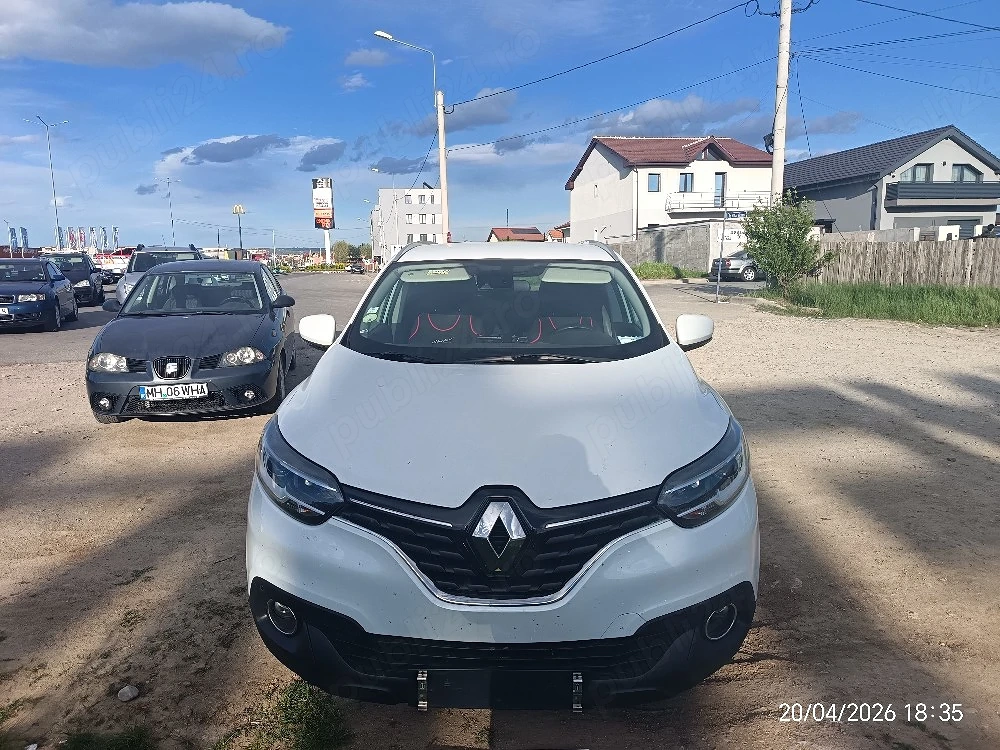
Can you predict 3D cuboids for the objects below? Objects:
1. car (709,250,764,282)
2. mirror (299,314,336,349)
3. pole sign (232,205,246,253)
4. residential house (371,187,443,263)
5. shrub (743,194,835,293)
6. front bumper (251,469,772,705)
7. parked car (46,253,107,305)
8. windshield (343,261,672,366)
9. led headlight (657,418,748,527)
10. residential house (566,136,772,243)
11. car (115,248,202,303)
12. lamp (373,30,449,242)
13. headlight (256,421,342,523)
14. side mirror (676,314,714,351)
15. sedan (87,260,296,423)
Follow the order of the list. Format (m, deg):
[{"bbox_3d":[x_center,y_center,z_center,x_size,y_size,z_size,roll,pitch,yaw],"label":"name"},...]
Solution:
[{"bbox_3d":[11.211,-4.687,28.791,4.550,1.450,1.740,-2,11,-7],"label":"car"},{"bbox_3d":[-0.879,-0.211,3.436,0.200,0.180,0.160,0,10,1],"label":"mirror"},{"bbox_3d":[-49.708,-27.508,132.221,2.300,10.300,0.600,-2,10,-10],"label":"pole sign"},{"bbox_3d":[-14.486,-23.458,109.587,11.300,12.200,12.000,-1,10,-4],"label":"residential house"},{"bbox_3d":[8.308,-3.728,19.985,2.652,2.979,2.600,-1,11,0],"label":"shrub"},{"bbox_3d":[0.003,0.630,2.208,1.780,0.620,0.560,0,10,1],"label":"front bumper"},{"bbox_3d":[-13.423,-2.989,21.506,1.780,1.490,4.250,-4,11,-24],"label":"parked car"},{"bbox_3d":[0.022,-0.300,3.347,1.500,0.130,0.861,-1,40,0],"label":"windshield"},{"bbox_3d":[0.659,0.311,2.230,0.390,0.250,0.500,0,10,1],"label":"led headlight"},{"bbox_3d":[12.469,-13.218,52.705,11.021,9.201,15.488,-3,11,-9],"label":"residential house"},{"bbox_3d":[-6.732,-1.777,14.293,1.780,1.600,4.400,-5,11,-22],"label":"car"},{"bbox_3d":[-3.699,-8.962,29.694,2.804,10.611,0.400,-3,11,-10],"label":"lamp"},{"bbox_3d":[-0.636,0.308,2.253,0.390,0.250,0.500,0,10,1],"label":"headlight"},{"bbox_3d":[0.971,-0.217,3.473,0.195,0.180,0.140,-1,11,0],"label":"side mirror"},{"bbox_3d":[-3.161,-0.501,7.526,1.740,1.440,3.960,-3,10,-14],"label":"sedan"}]

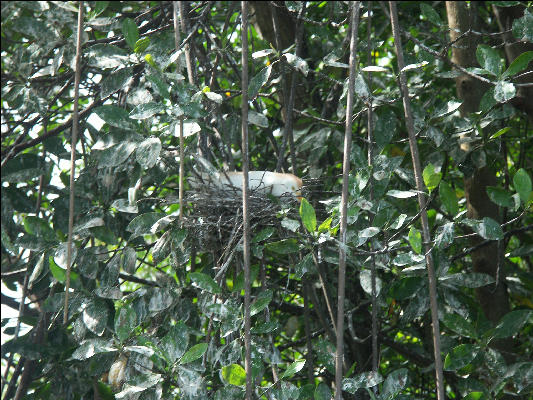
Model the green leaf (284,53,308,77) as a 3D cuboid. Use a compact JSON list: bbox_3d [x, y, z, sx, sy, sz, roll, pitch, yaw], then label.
[{"bbox_3d":[0.100,-0.449,10.200,0.050,0.103,0.022,-36,-15,-42],"label":"green leaf"}]

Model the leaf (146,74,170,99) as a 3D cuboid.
[{"bbox_3d":[-0.354,-0.372,10.100,0.050,0.109,0.022,-39,-12,-30],"label":"leaf"}]

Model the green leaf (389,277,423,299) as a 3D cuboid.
[{"bbox_3d":[0.440,0.280,9.700,0.120,0.066,0.030,-28,-20,0],"label":"green leaf"}]

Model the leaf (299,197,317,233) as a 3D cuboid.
[{"bbox_3d":[0.129,0.048,9.550,0.047,0.108,0.025,-17,-6,-2],"label":"leaf"}]

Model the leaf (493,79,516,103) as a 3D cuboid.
[{"bbox_3d":[0.757,-0.345,9.750,0.072,0.075,0.035,0,-30,0],"label":"leaf"}]

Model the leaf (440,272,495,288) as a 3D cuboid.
[{"bbox_3d":[0.630,0.252,9.600,0.168,0.050,0.030,0,-37,0],"label":"leaf"}]

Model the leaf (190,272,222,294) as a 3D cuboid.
[{"bbox_3d":[-0.194,0.272,10.000,0.122,0.051,0.022,33,-27,9],"label":"leaf"}]

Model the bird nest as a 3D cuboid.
[{"bbox_3d":[-0.080,0.056,9.750,0.380,0.210,0.360,0,-5,0],"label":"bird nest"}]

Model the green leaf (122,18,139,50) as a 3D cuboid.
[{"bbox_3d":[-0.417,-0.508,9.400,0.049,0.108,0.025,-3,-10,0],"label":"green leaf"}]

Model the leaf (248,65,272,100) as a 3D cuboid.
[{"bbox_3d":[-0.023,-0.383,10.000,0.051,0.130,0.022,26,-10,26],"label":"leaf"}]

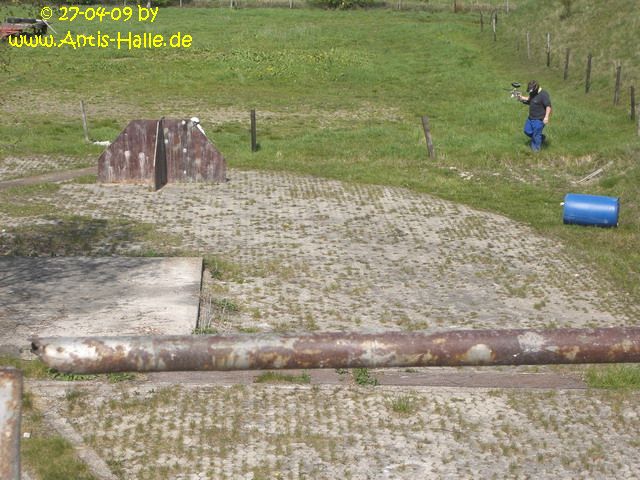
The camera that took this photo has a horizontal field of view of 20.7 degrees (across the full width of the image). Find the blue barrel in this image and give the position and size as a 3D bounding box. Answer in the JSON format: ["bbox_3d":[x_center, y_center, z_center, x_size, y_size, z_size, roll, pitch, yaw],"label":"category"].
[{"bbox_3d":[4.715,-0.500,30.500,0.930,0.570,0.570,4,0,13],"label":"blue barrel"}]

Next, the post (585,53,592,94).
[{"bbox_3d":[7.957,-4.907,52.000,0.110,1.242,0.110,3,10,0],"label":"post"}]

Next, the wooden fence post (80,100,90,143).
[{"bbox_3d":[-5.363,-2.699,40.000,0.090,0.967,0.090,-6,10,0],"label":"wooden fence post"}]

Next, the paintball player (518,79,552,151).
[{"bbox_3d":[5.056,-2.935,41.500,0.750,1.710,0.750,8,12,37],"label":"paintball player"}]

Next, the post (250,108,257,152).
[{"bbox_3d":[-1.482,-2.433,39.300,0.100,1.008,0.100,-1,10,0],"label":"post"}]

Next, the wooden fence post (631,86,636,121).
[{"bbox_3d":[7.930,-3.446,44.500,0.100,0.918,0.100,-1,10,0],"label":"wooden fence post"}]

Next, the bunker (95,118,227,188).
[{"bbox_3d":[-2.959,-1.653,33.000,2.380,1.240,2.200,1,10,0],"label":"bunker"}]

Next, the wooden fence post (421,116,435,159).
[{"bbox_3d":[2.421,-2.265,39.000,0.120,0.989,0.120,-10,10,0],"label":"wooden fence post"}]

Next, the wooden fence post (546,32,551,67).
[{"bbox_3d":[8.145,-6.761,62.500,0.100,1.253,0.100,0,10,0],"label":"wooden fence post"}]

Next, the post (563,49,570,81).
[{"bbox_3d":[7.950,-5.638,56.500,0.110,1.083,0.110,4,10,0],"label":"post"}]

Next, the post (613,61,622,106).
[{"bbox_3d":[8.121,-4.209,48.000,0.120,1.160,0.120,3,10,0],"label":"post"}]

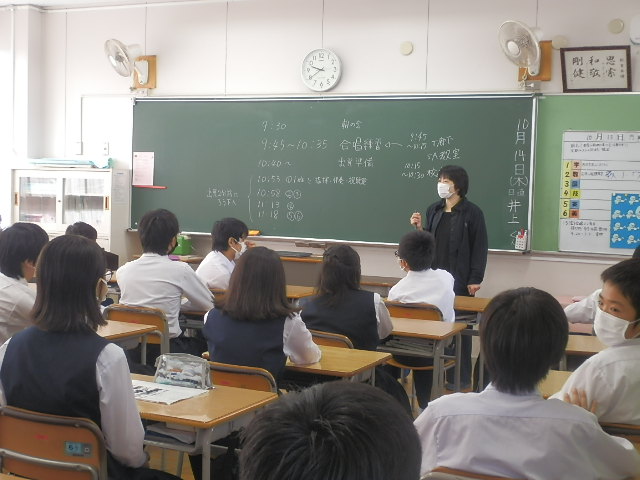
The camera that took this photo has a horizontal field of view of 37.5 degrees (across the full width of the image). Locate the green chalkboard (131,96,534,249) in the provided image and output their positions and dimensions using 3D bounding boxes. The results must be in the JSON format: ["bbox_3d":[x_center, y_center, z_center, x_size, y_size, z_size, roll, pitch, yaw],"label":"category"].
[{"bbox_3d":[-0.036,-0.598,7.846,3.600,1.200,0.080,3,4,23],"label":"green chalkboard"}]

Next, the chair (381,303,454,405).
[{"bbox_3d":[0.549,0.713,5.224,0.385,0.780,0.480,3,4,24],"label":"chair"}]

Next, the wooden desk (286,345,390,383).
[{"bbox_3d":[-0.093,0.813,3.730,0.615,0.720,0.410,3,4,26],"label":"wooden desk"}]

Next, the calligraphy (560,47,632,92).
[{"bbox_3d":[2.019,-1.242,6.887,0.488,0.332,0.030,2,21,23],"label":"calligraphy"}]

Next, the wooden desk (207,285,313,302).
[{"bbox_3d":[-0.337,0.676,5.936,0.615,0.720,0.410,3,4,23],"label":"wooden desk"}]

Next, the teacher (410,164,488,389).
[{"bbox_3d":[0.894,0.253,6.534,0.480,1.565,0.380,4,4,33],"label":"teacher"}]

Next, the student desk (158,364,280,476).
[{"bbox_3d":[-0.510,0.846,2.979,0.615,0.720,0.410,3,4,27],"label":"student desk"}]

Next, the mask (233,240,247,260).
[{"bbox_3d":[-0.471,0.059,5.550,0.080,0.110,0.140,17,-3,-25],"label":"mask"}]

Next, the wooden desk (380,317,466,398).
[{"bbox_3d":[0.350,0.773,4.623,0.615,0.720,0.410,3,4,25],"label":"wooden desk"}]

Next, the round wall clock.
[{"bbox_3d":[0.008,-1.402,7.800,0.360,0.360,0.055,3,4,23],"label":"round wall clock"}]

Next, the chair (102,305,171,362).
[{"bbox_3d":[-0.800,0.704,4.722,0.385,0.780,0.480,3,4,26],"label":"chair"}]

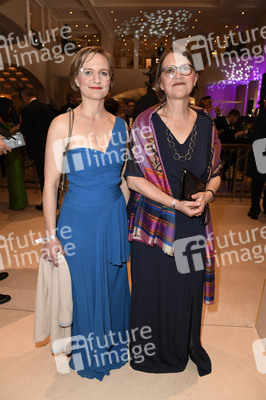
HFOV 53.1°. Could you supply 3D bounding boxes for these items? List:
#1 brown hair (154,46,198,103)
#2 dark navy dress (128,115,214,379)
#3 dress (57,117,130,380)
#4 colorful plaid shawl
[{"bbox_3d":[0.195,-0.546,1.185,0.190,0.230,0.210,1,16,3],"label":"brown hair"},{"bbox_3d":[0.210,0.291,1.452,0.460,1.460,0.350,-1,16,-3],"label":"dark navy dress"},{"bbox_3d":[-0.205,0.302,1.449,0.400,1.440,0.340,-4,16,-12],"label":"dress"},{"bbox_3d":[0.210,0.062,1.344,0.450,1.000,0.300,-1,16,-3],"label":"colorful plaid shawl"}]

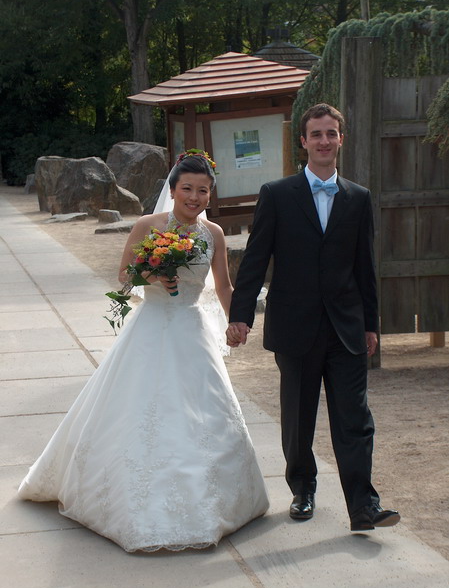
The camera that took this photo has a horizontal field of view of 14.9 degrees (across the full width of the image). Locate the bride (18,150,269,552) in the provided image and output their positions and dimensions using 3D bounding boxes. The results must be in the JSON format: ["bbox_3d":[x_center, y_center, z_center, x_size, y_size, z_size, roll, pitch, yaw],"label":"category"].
[{"bbox_3d":[-0.338,0.181,7.504,1.080,1.610,1.200,-2,6,-12],"label":"bride"}]

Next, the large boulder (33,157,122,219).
[{"bbox_3d":[-2.989,-2.235,35.344,1.750,1.220,1.250,-1,5,-8],"label":"large boulder"}]

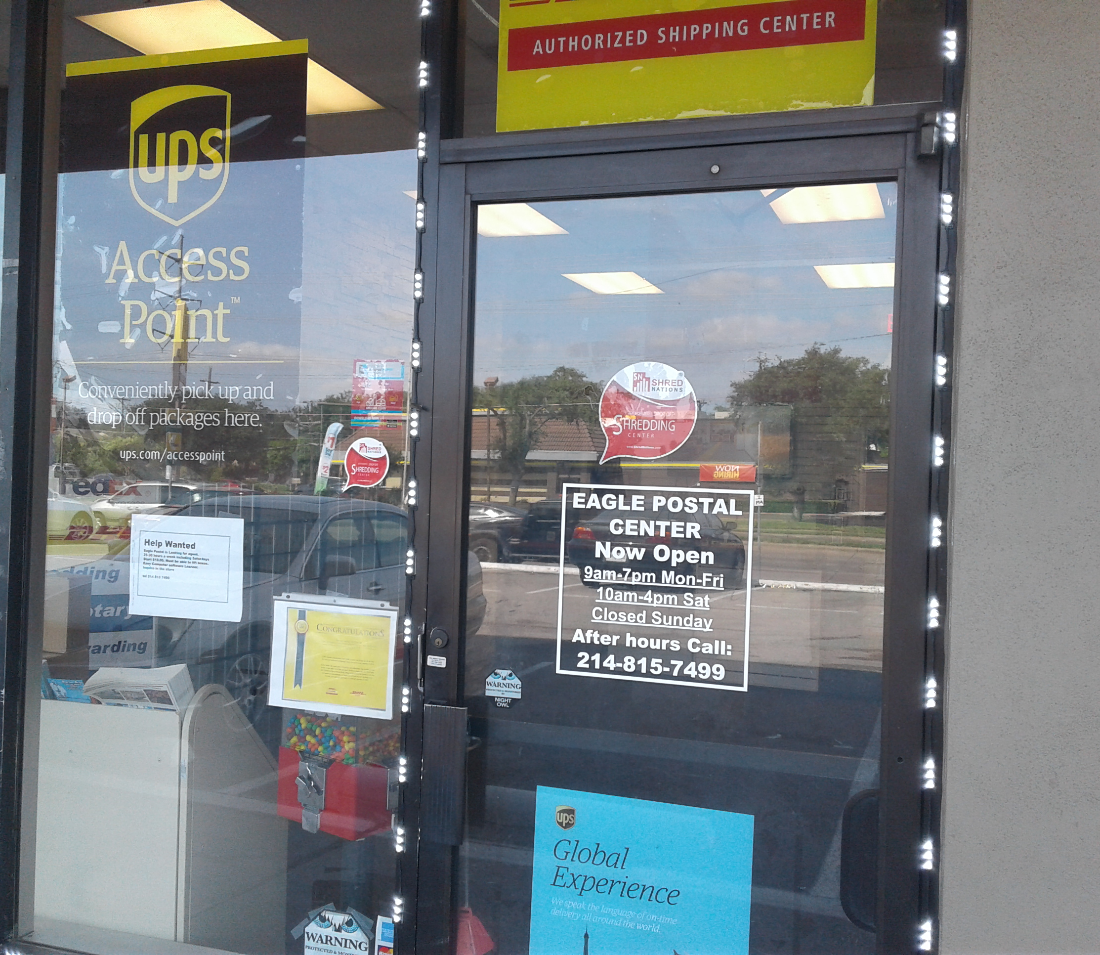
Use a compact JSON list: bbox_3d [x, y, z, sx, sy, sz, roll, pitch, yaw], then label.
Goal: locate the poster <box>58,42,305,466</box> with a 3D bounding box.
[{"bbox_3d":[-0.793,-0.467,2.559,0.608,0.860,0.010,1,-1,20],"label":"poster"}]

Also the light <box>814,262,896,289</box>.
[{"bbox_3d":[2.200,-1.423,8.492,0.570,0.050,1.180,1,-1,20],"label":"light"}]

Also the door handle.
[{"bbox_3d":[-0.191,0.552,2.270,0.088,0.254,0.040,1,-1,20],"label":"door handle"}]

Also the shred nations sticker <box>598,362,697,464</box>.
[{"bbox_3d":[0.177,-0.115,2.191,0.182,0.188,0.010,1,-1,20],"label":"shred nations sticker"}]

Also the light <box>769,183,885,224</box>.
[{"bbox_3d":[1.390,-1.466,6.222,0.570,0.050,1.180,1,-1,20],"label":"light"}]

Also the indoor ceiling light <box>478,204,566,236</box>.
[{"bbox_3d":[-0.314,-1.509,6.831,0.570,0.050,1.180,1,-1,20],"label":"indoor ceiling light"}]

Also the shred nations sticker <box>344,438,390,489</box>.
[{"bbox_3d":[-0.361,-0.025,2.397,0.100,0.106,0.010,1,-1,20],"label":"shred nations sticker"}]

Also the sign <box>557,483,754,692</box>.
[{"bbox_3d":[0.186,0.192,2.181,0.353,0.351,0.010,1,-1,20],"label":"sign"}]

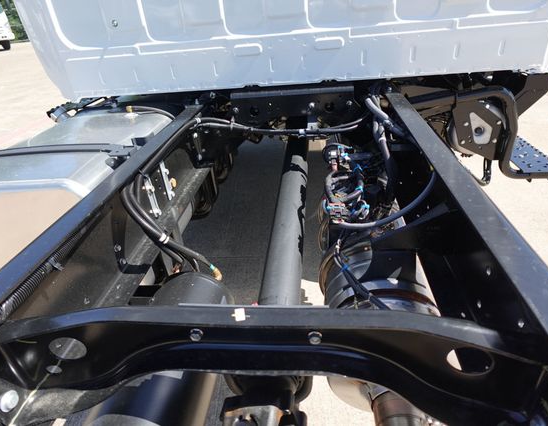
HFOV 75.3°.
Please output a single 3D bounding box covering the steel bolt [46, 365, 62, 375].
[{"bbox_3d":[-0.397,0.283,0.643,0.024,0.024,0.010,-1,31,8],"label":"steel bolt"}]

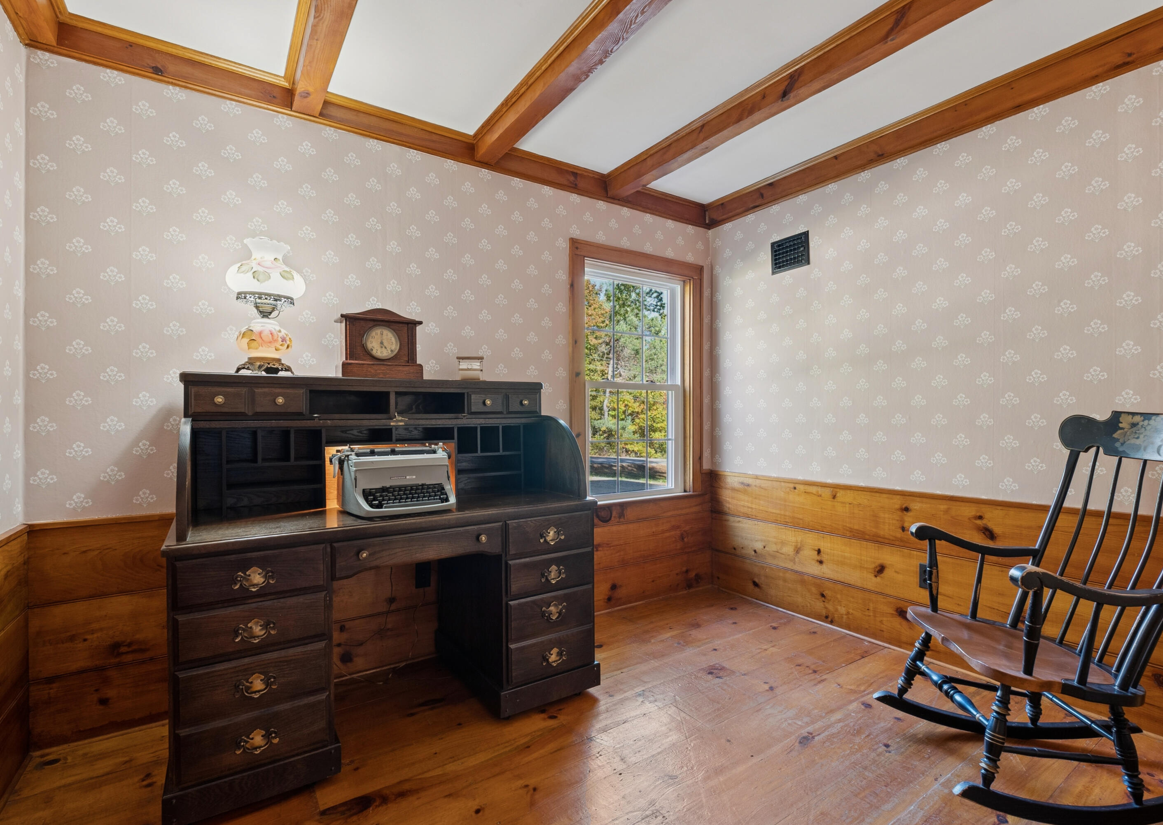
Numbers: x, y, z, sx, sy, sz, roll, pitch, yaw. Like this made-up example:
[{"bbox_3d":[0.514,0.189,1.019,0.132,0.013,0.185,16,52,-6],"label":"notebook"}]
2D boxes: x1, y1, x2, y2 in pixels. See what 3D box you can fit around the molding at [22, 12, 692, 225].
[{"bbox_3d":[-0.474,-1.242,2.629,3.153,0.119,0.067,0,0,-34],"label":"molding"}]

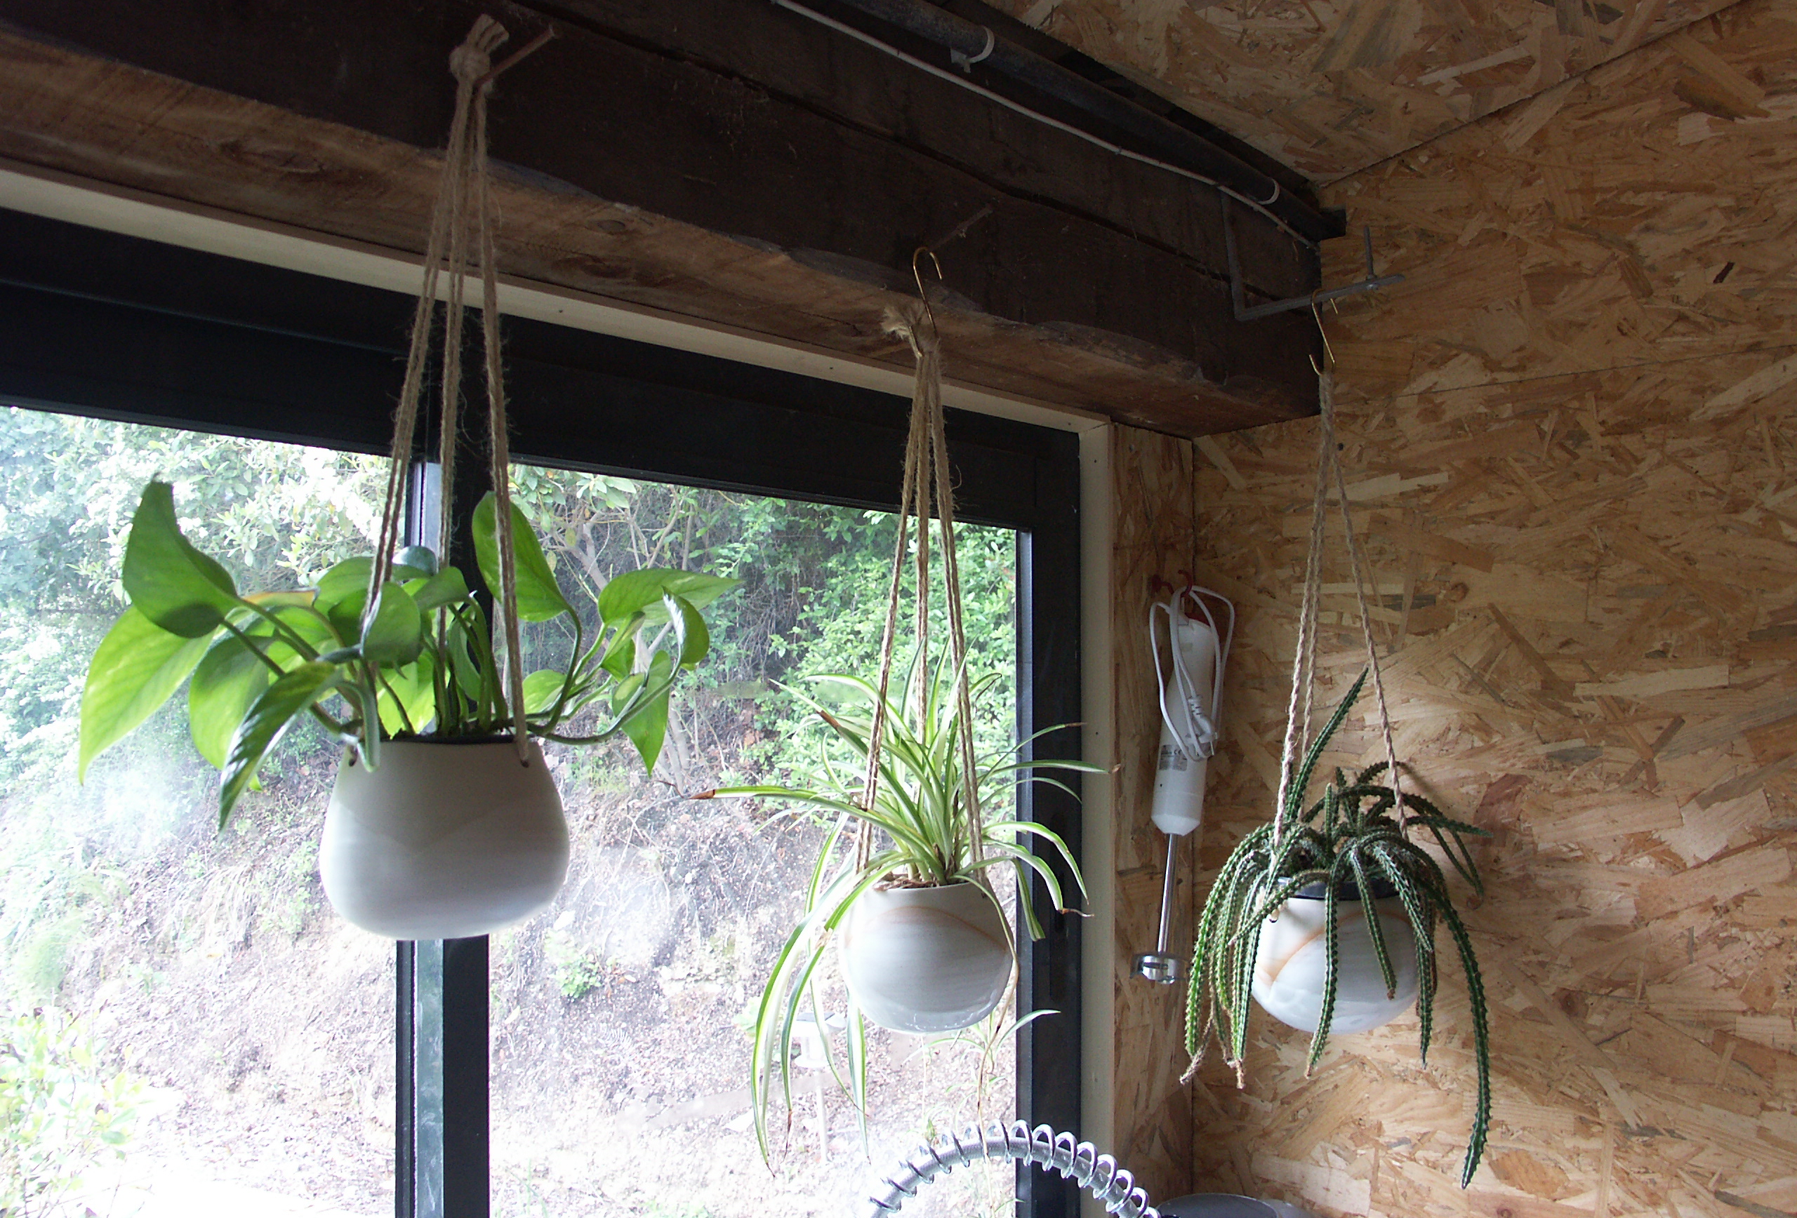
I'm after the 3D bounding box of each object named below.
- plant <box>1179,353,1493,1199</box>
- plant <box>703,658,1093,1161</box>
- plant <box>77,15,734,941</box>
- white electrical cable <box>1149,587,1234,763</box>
[{"bbox_3d":[0.387,0.142,1.284,0.256,0.712,0.250,-1,-4,8],"label":"plant"},{"bbox_3d":[-0.001,0.208,1.014,0.262,0.343,0.260,0,-4,1],"label":"plant"},{"bbox_3d":[-0.258,-0.075,0.777,0.324,0.491,0.260,1,-4,-9],"label":"plant"},{"bbox_3d":[0.302,0.067,1.500,0.050,0.178,0.075,-4,-5,45],"label":"white electrical cable"}]

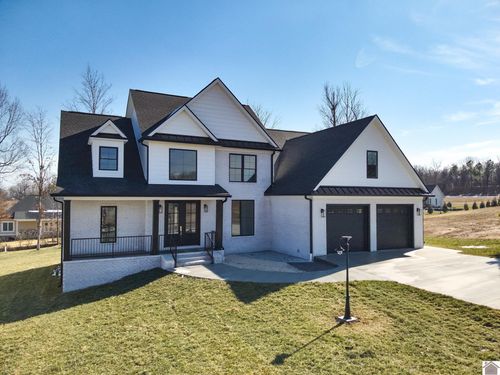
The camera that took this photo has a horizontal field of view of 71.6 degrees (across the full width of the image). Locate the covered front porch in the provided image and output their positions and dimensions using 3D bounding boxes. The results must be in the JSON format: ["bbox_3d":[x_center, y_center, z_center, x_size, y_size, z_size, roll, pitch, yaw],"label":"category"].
[{"bbox_3d":[-4.509,1.697,15.580,6.969,2.737,1.919,1,-2,-25],"label":"covered front porch"}]

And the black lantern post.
[{"bbox_3d":[2.532,2.366,9.089,0.424,2.192,0.424,1,-2,-25],"label":"black lantern post"}]

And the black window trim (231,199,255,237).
[{"bbox_3d":[-0.383,1.690,19.256,1.389,1.998,0.101,1,-2,-25],"label":"black window trim"}]

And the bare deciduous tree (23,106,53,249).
[{"bbox_3d":[-18.289,-0.697,30.283,2.222,12.048,2.222,1,-2,-25],"label":"bare deciduous tree"}]

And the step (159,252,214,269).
[{"bbox_3d":[-2.769,3.219,15.388,2.252,0.545,0.838,1,-2,-25],"label":"step"}]

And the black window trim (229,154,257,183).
[{"bbox_3d":[-0.381,-1.070,19.337,1.702,1.545,0.101,1,-2,-25],"label":"black window trim"}]

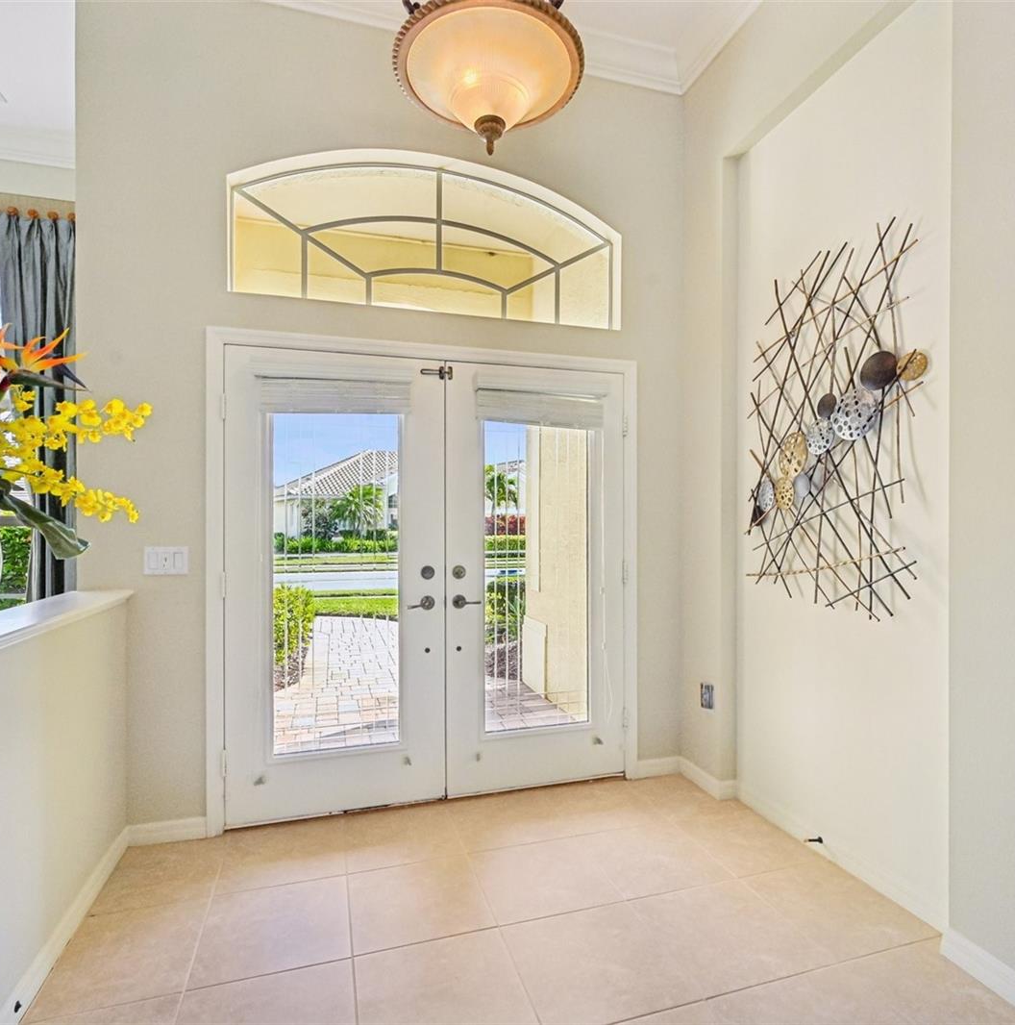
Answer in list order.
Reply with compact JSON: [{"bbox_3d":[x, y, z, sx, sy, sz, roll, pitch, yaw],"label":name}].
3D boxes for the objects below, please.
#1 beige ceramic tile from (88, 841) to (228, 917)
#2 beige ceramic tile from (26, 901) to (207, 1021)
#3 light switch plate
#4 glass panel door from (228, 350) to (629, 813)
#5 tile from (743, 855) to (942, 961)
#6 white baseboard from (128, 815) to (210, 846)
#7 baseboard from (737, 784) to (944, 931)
[{"bbox_3d":[-1.266,1.337,2.224,0.380,0.012,0.427,0,0,-17],"label":"beige ceramic tile"},{"bbox_3d":[-1.142,1.336,1.812,0.380,0.012,0.432,0,0,-17],"label":"beige ceramic tile"},{"bbox_3d":[-1.373,0.195,2.405,0.160,0.112,0.011,0,0,-17],"label":"light switch plate"},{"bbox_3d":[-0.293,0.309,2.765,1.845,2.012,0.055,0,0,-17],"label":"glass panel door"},{"bbox_3d":[1.101,1.341,2.033,0.408,0.012,0.432,0,0,-17],"label":"tile"},{"bbox_3d":[-1.367,1.287,2.408,0.293,0.088,0.015,0,0,-17],"label":"white baseboard"},{"bbox_3d":[1.217,1.285,2.319,0.016,0.090,0.980,0,0,-17],"label":"baseboard"}]

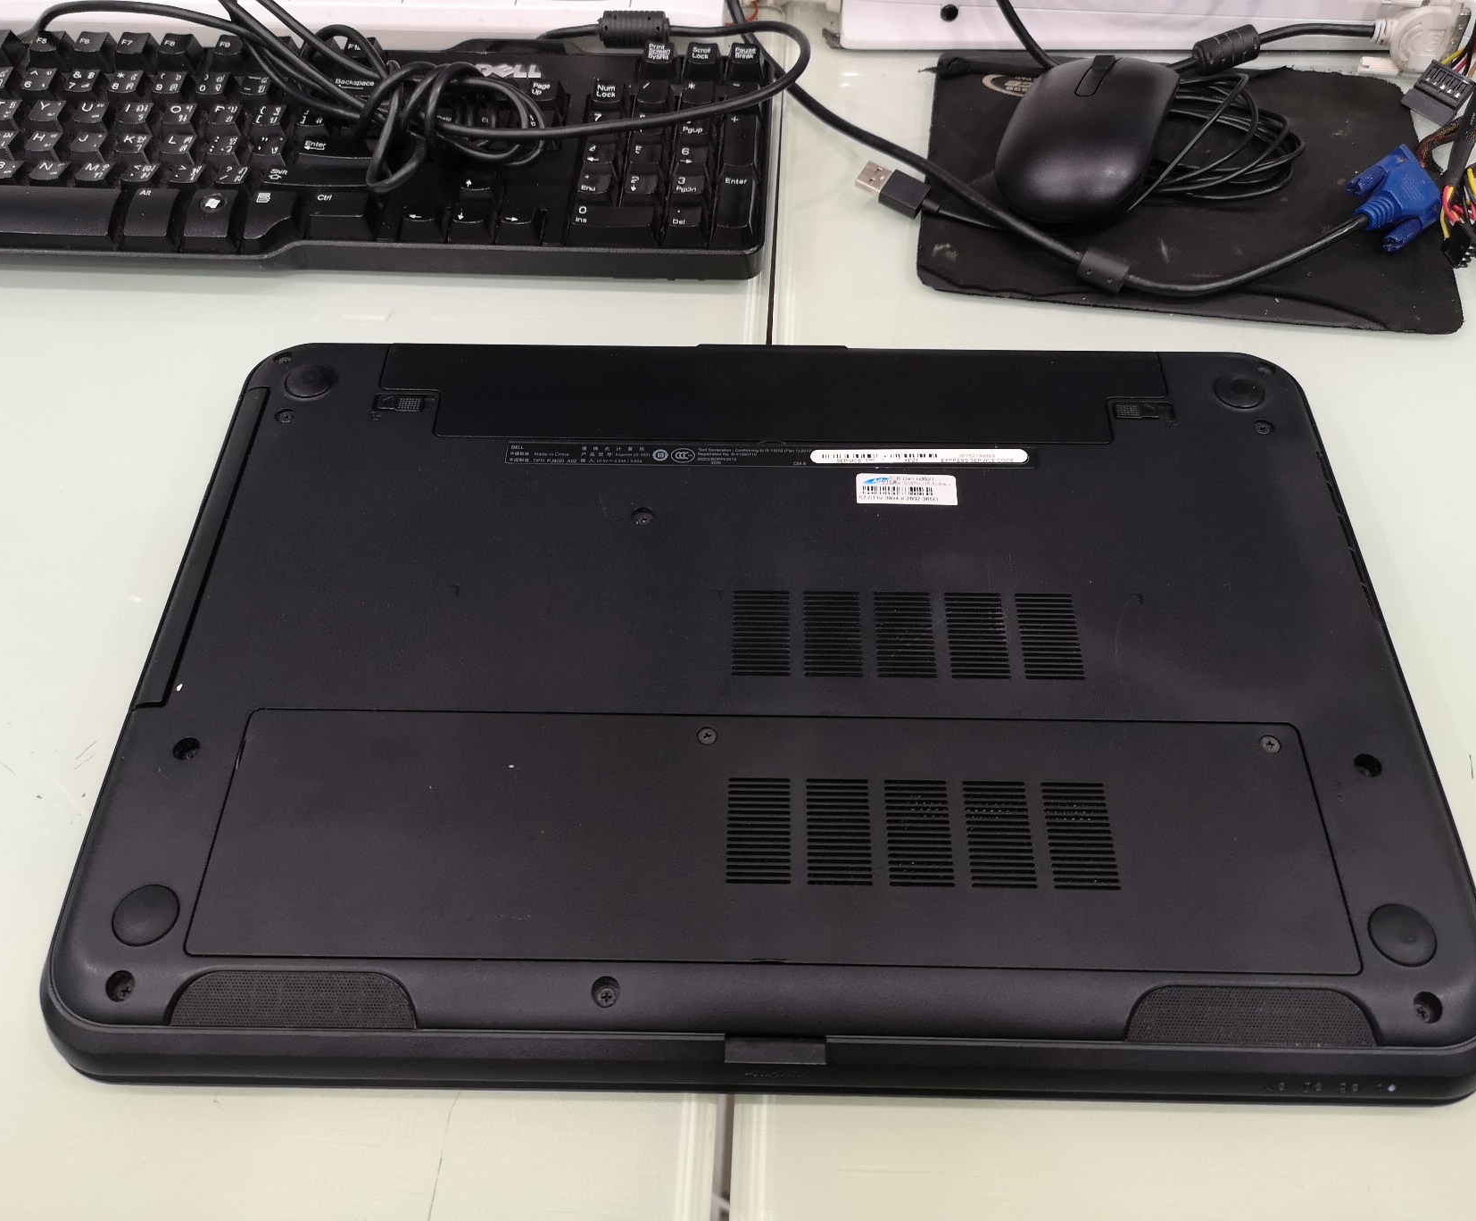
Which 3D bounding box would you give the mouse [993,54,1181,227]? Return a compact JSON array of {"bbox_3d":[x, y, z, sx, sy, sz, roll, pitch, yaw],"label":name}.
[{"bbox_3d":[0.148,-0.203,0.530,0.062,0.037,0.113,18,57,13],"label":"mouse"}]

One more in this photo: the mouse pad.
[{"bbox_3d":[0.189,-0.185,0.540,0.213,0.004,0.172,6,55,5],"label":"mouse pad"}]

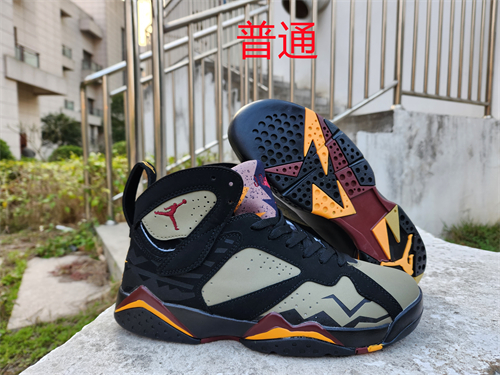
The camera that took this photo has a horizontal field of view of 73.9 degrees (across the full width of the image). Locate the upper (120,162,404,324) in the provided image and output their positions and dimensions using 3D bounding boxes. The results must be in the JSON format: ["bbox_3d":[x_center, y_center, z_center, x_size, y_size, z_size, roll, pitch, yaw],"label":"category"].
[{"bbox_3d":[0.008,0.042,0.321,0.271,0.134,0.100,0,4,5],"label":"upper"}]

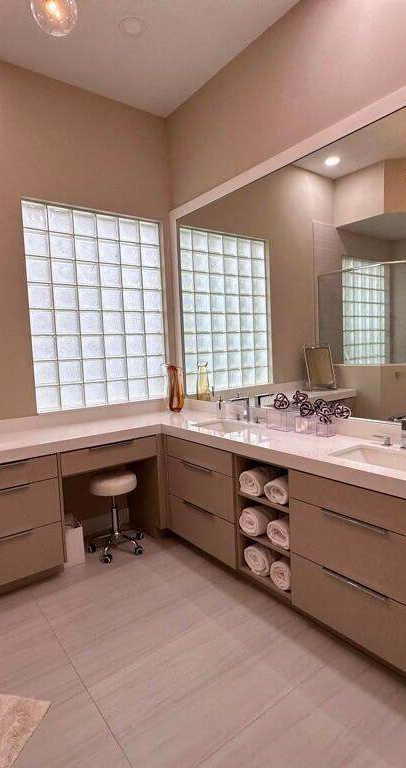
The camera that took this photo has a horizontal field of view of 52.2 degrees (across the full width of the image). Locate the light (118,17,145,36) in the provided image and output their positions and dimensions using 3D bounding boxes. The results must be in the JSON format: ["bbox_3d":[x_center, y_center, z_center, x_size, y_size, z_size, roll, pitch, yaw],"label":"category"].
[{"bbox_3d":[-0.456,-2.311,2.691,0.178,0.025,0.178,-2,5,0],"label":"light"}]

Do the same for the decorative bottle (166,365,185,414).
[{"bbox_3d":[-0.255,0.046,3.704,0.150,0.420,0.145,-2,5,0],"label":"decorative bottle"}]

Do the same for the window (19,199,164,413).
[{"bbox_3d":[-0.851,-0.621,3.527,1.220,1.620,0.100,-6,6,-37],"label":"window"}]

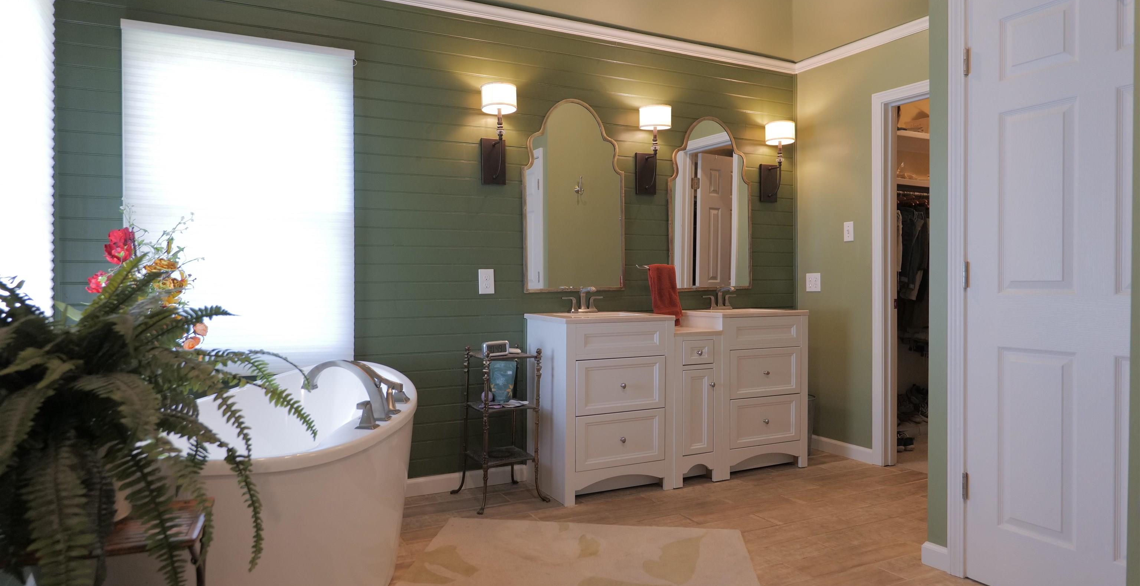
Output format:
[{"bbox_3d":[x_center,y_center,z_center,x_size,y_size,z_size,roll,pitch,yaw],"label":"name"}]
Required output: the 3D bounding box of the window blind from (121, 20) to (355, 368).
[{"bbox_3d":[-1.419,-0.376,3.063,0.920,1.483,0.057,-1,1,-27],"label":"window blind"}]

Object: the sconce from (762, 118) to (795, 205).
[{"bbox_3d":[1.287,-0.805,4.333,0.171,0.477,0.204,-1,1,-27],"label":"sconce"}]

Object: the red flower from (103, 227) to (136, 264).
[{"bbox_3d":[-1.522,-0.156,2.350,0.100,0.123,0.095,-1,1,-33],"label":"red flower"}]

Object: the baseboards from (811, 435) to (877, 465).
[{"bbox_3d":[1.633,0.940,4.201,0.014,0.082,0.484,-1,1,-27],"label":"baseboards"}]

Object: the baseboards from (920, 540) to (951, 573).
[{"bbox_3d":[1.335,0.958,2.541,0.014,0.082,0.101,-1,1,-27],"label":"baseboards"}]

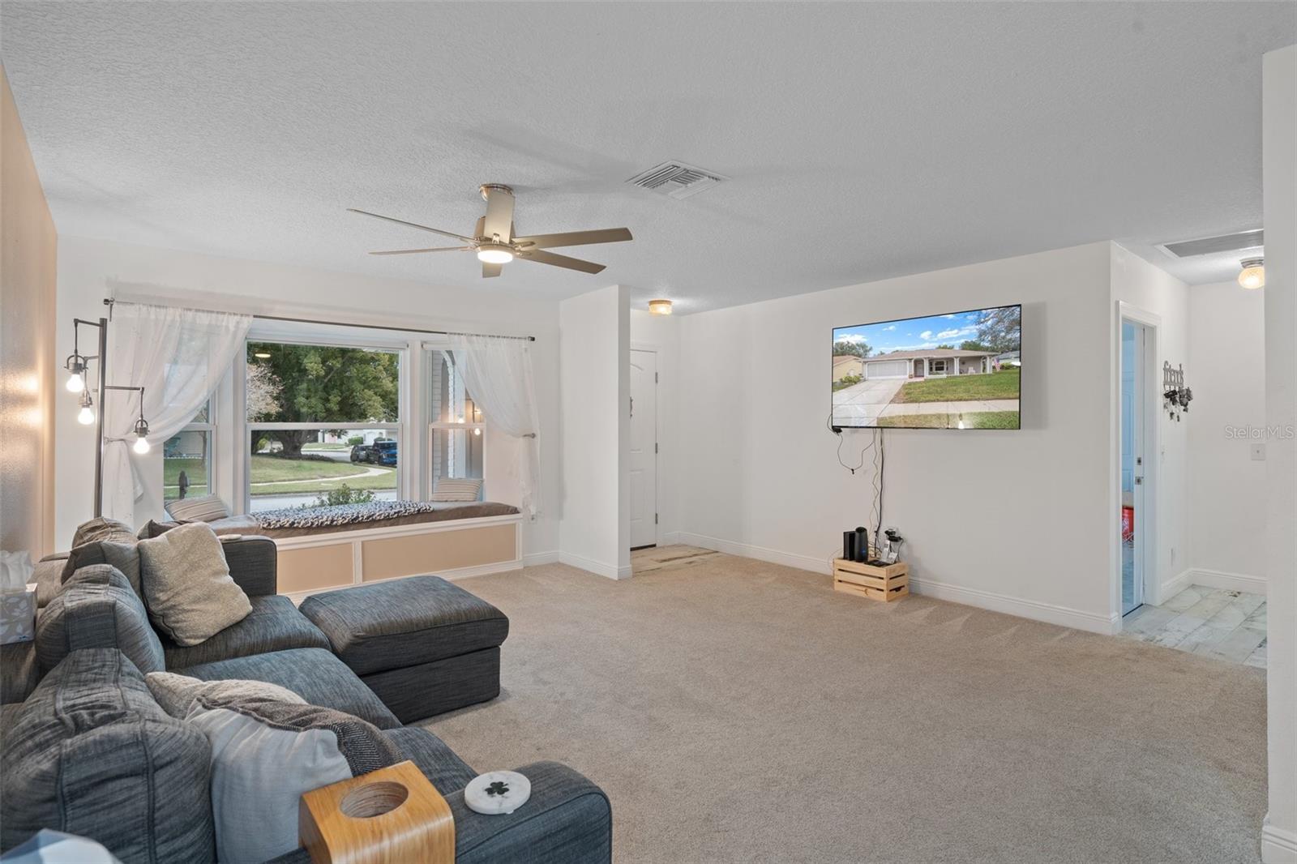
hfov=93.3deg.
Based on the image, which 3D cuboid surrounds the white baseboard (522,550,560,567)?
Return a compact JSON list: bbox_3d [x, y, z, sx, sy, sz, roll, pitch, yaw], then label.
[{"bbox_3d":[-0.998,1.190,5.750,0.377,0.128,0.020,-1,1,-41],"label":"white baseboard"}]

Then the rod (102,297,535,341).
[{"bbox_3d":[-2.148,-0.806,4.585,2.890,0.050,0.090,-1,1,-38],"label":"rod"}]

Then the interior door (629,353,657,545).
[{"bbox_3d":[-0.269,0.180,6.122,0.910,2.030,0.045,-1,1,-38],"label":"interior door"}]

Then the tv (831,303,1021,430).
[{"bbox_3d":[2.036,-0.443,4.614,0.065,0.830,1.420,-1,1,-42],"label":"tv"}]

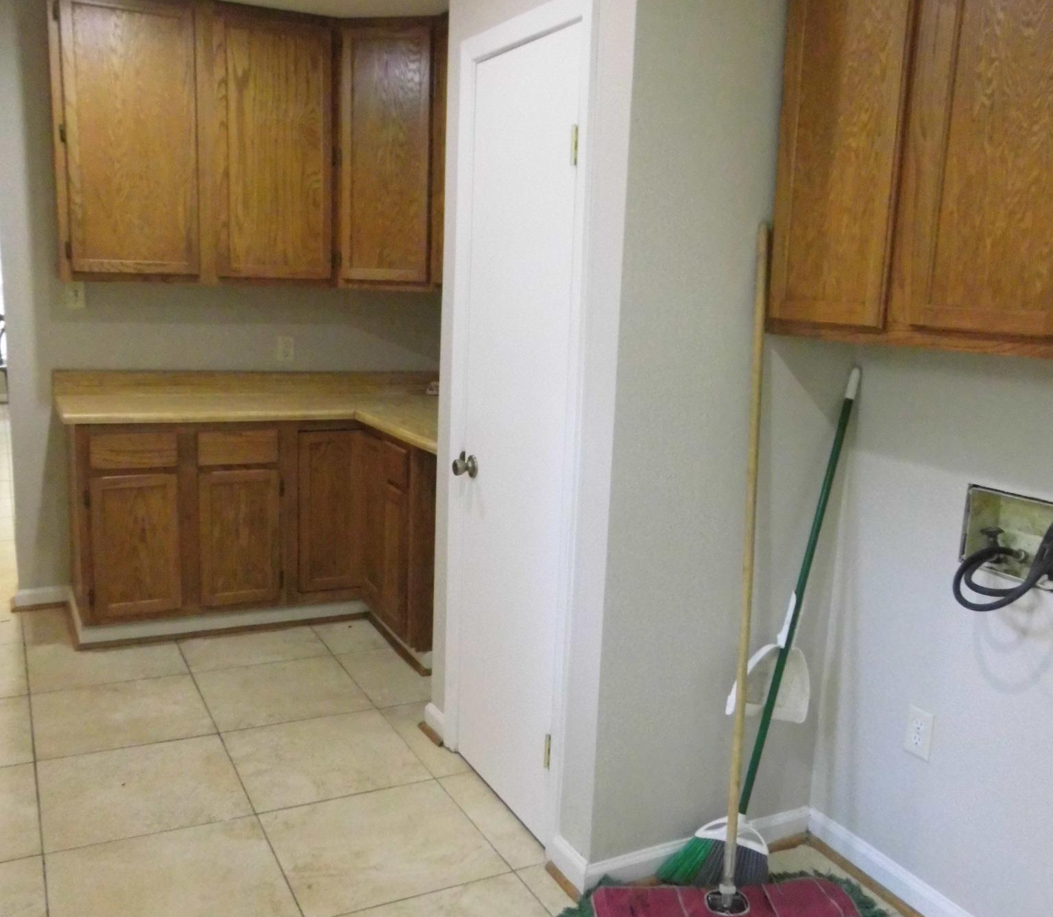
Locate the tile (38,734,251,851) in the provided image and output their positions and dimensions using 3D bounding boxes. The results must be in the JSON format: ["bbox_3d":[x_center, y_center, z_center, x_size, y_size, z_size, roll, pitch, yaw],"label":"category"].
[{"bbox_3d":[-1.078,0.927,2.845,0.511,0.010,0.511,-3,11,-27],"label":"tile"}]

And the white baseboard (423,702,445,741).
[{"bbox_3d":[-0.291,0.839,3.235,0.015,0.090,0.150,-3,11,-27],"label":"white baseboard"}]

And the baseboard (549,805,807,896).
[{"bbox_3d":[0.409,0.979,2.653,0.680,0.078,0.165,-3,11,-27],"label":"baseboard"}]

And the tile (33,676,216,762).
[{"bbox_3d":[-1.314,0.839,3.298,0.511,0.010,0.511,-3,11,-27],"label":"tile"}]

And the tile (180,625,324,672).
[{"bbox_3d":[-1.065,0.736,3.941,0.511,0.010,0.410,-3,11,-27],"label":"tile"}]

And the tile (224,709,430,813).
[{"bbox_3d":[-0.617,0.905,3.081,0.511,0.010,0.511,-3,11,-27],"label":"tile"}]

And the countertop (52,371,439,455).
[{"bbox_3d":[-0.818,-0.180,3.831,1.690,0.135,1.700,-3,11,-27],"label":"countertop"}]

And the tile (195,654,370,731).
[{"bbox_3d":[-0.853,0.816,3.533,0.511,0.010,0.511,-3,11,-27],"label":"tile"}]

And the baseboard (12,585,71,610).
[{"bbox_3d":[-2.066,0.583,4.317,0.205,0.076,0.015,-3,11,-27],"label":"baseboard"}]

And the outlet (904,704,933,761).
[{"bbox_3d":[0.908,0.638,2.351,0.008,0.114,0.072,-3,11,-27],"label":"outlet"}]

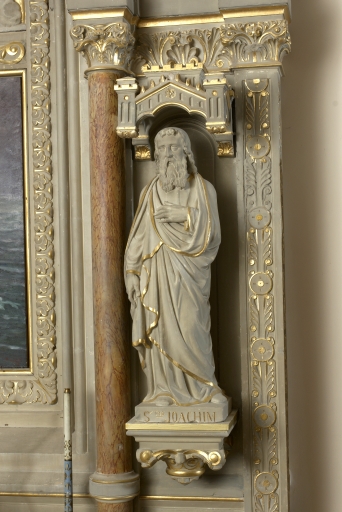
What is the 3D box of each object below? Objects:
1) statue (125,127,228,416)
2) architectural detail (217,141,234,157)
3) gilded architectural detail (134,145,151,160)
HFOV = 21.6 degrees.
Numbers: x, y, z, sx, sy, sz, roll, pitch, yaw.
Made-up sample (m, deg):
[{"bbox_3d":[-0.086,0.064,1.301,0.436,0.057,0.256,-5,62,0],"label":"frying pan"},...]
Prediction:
[{"bbox_3d":[0.015,0.039,3.925,0.425,1.200,0.293,-1,0,10],"label":"statue"},{"bbox_3d":[0.246,-0.483,4.032,0.073,0.065,0.061,-1,0,10],"label":"architectural detail"},{"bbox_3d":[-0.129,-0.472,4.100,0.070,0.064,0.061,-1,0,10],"label":"gilded architectural detail"}]

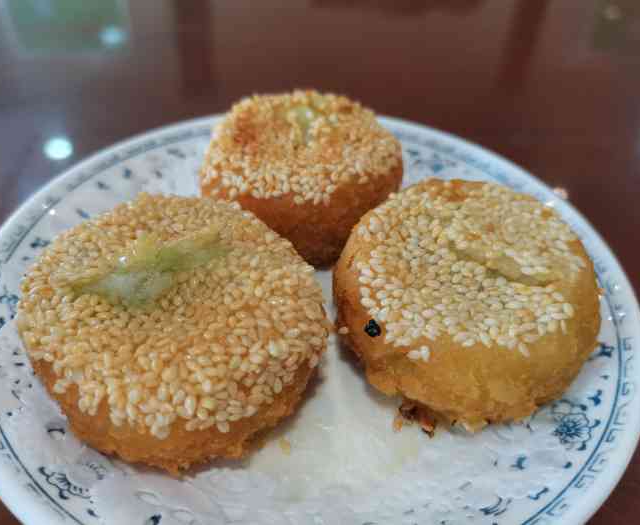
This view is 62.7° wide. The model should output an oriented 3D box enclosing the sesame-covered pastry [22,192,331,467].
[{"bbox_3d":[-0.037,0.015,0.144,0.076,0.037,0.076,3,42,0],"label":"sesame-covered pastry"}]

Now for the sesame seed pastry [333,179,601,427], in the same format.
[{"bbox_3d":[0.039,0.008,0.152,0.068,0.041,0.068,3,42,0],"label":"sesame seed pastry"}]

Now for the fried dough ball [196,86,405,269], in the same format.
[{"bbox_3d":[-0.007,-0.033,0.196,0.070,0.041,0.070,3,42,0],"label":"fried dough ball"}]

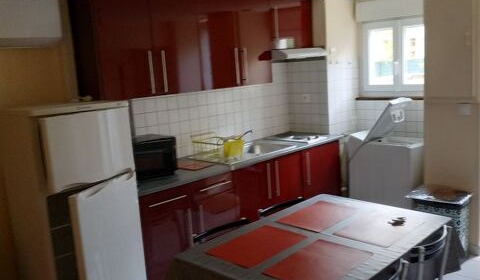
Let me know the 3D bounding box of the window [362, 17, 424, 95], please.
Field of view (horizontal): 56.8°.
[{"bbox_3d":[1.543,-0.817,4.353,0.771,0.718,0.081,5,13,45],"label":"window"}]

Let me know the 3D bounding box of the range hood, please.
[{"bbox_3d":[0.439,-0.807,4.208,0.528,0.107,0.619,5,13,45],"label":"range hood"}]

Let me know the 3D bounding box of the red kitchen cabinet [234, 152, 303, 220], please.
[{"bbox_3d":[0.054,0.556,3.871,0.619,0.853,0.832,5,13,45],"label":"red kitchen cabinet"}]

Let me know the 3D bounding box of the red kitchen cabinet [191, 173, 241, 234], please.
[{"bbox_3d":[-0.379,0.654,3.444,0.619,0.853,0.401,5,13,45],"label":"red kitchen cabinet"}]

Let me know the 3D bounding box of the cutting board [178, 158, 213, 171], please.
[{"bbox_3d":[-0.382,0.198,3.353,0.310,0.012,0.215,4,12,39],"label":"cutting board"}]

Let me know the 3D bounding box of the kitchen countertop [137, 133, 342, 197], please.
[{"bbox_3d":[-0.035,0.137,3.741,0.660,0.041,2.274,5,13,45],"label":"kitchen countertop"}]

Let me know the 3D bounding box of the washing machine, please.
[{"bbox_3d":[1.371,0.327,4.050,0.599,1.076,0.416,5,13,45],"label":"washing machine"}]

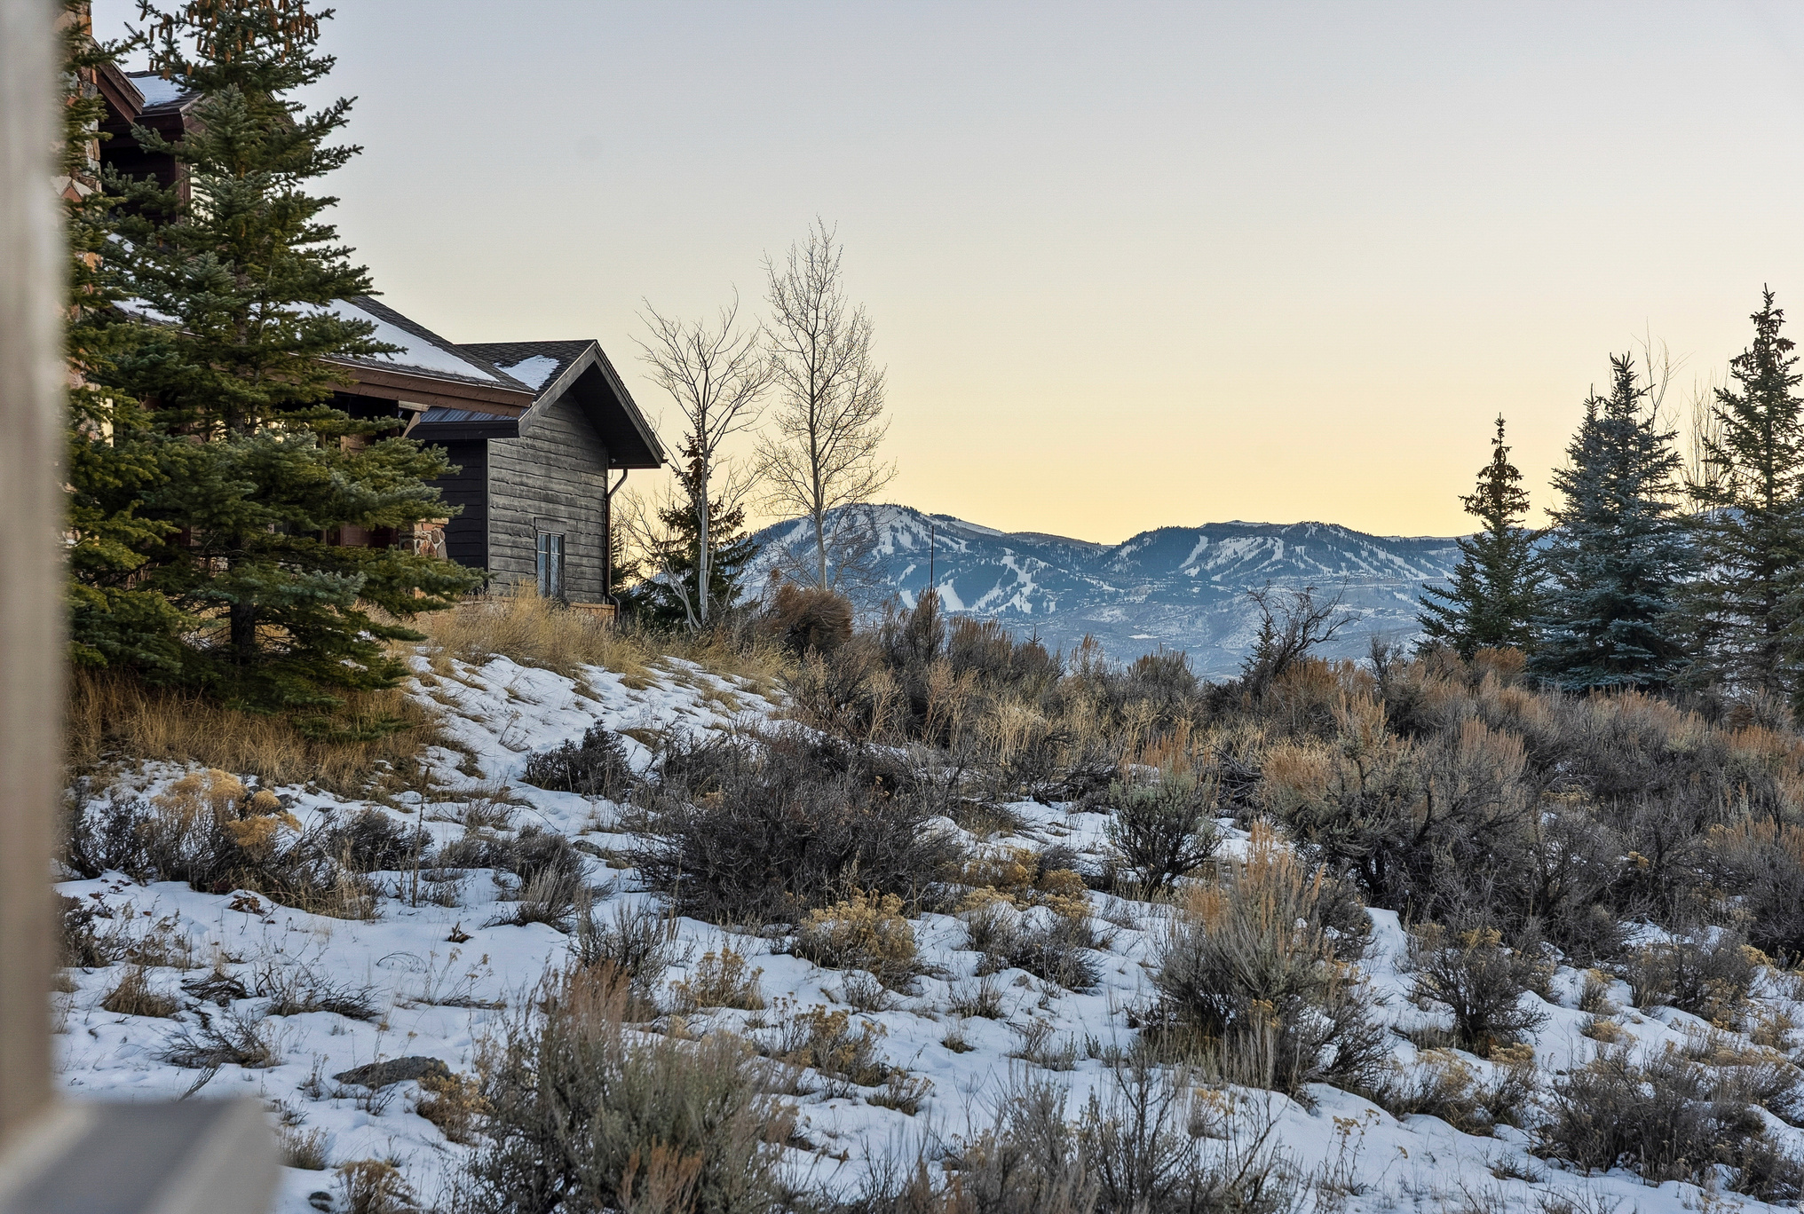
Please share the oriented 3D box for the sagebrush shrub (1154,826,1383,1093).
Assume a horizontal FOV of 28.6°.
[{"bbox_3d":[1.450,1.383,14.000,0.905,1.023,0.850,0,-1,0],"label":"sagebrush shrub"}]

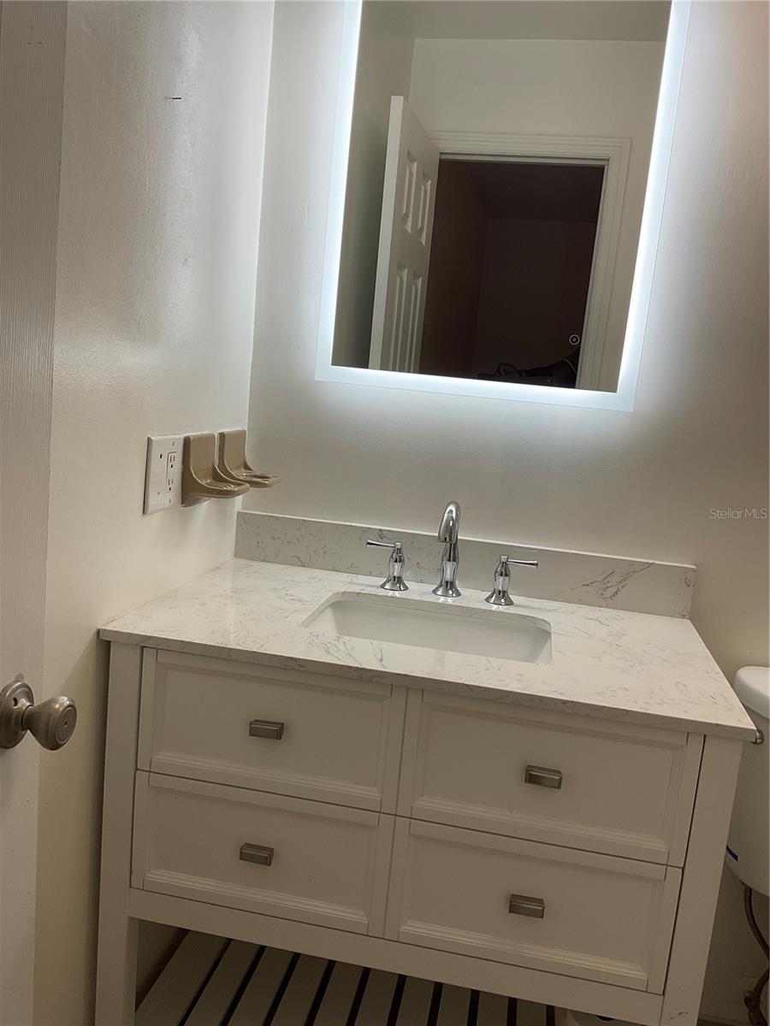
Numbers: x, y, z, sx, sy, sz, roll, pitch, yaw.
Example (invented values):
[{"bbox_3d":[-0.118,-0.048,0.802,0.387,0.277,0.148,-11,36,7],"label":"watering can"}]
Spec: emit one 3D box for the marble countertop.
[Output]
[{"bbox_3d":[0.082,0.193,1.451,0.908,0.020,0.570,7,9,10],"label":"marble countertop"}]

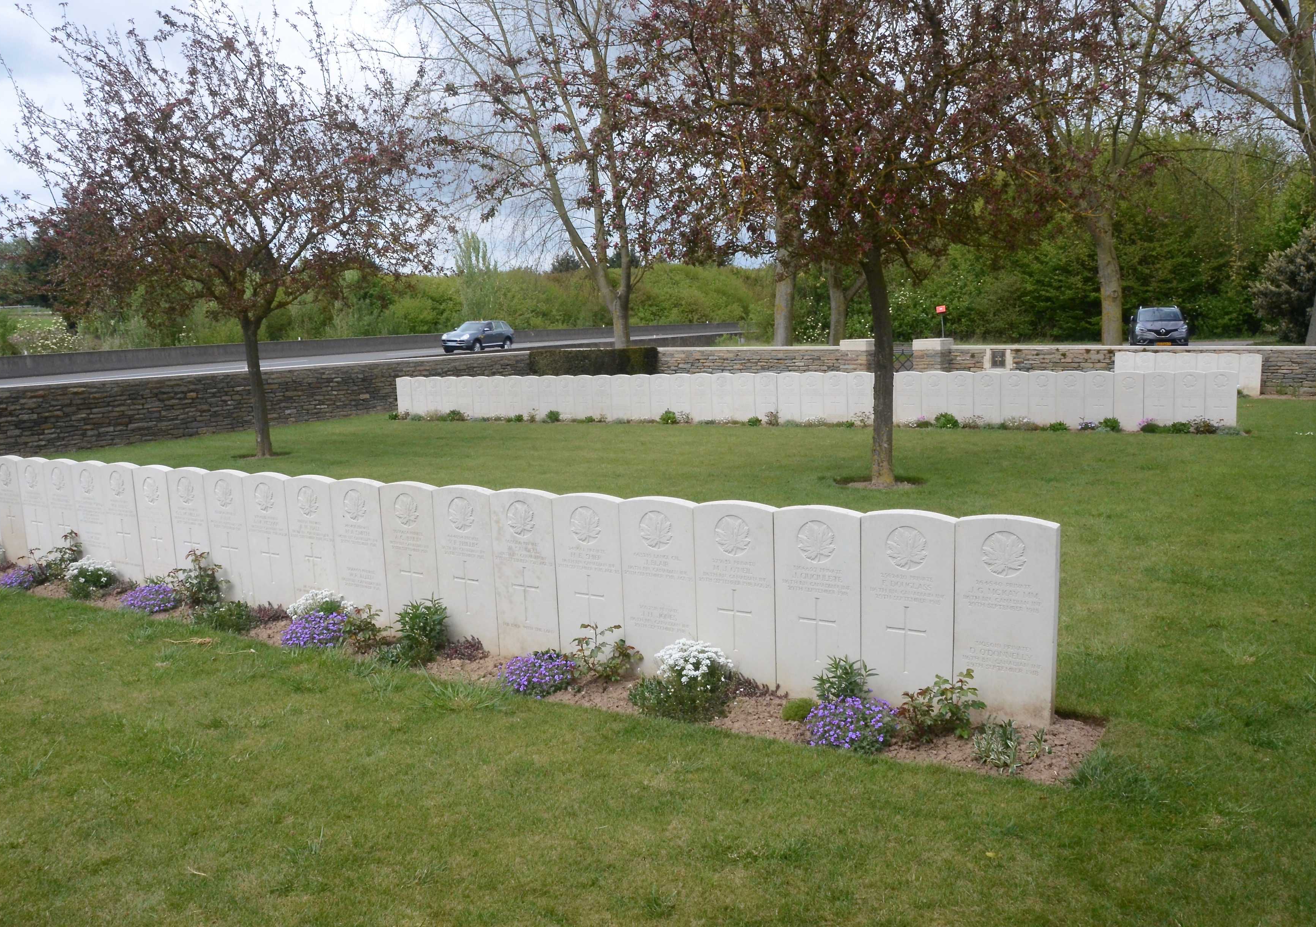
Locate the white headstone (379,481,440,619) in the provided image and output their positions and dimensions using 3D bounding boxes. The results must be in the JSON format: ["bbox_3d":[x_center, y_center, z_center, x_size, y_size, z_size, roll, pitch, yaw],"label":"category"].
[{"bbox_3d":[-1.278,0.504,5.525,0.380,0.830,0.076,3,10,31],"label":"white headstone"}]

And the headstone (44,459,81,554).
[{"bbox_3d":[-4.163,0.373,7.389,0.381,0.835,0.078,3,10,31],"label":"headstone"}]

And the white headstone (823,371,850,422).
[{"bbox_3d":[2.723,-0.990,15.995,0.381,0.813,0.076,2,9,30],"label":"white headstone"}]

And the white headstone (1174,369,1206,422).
[{"bbox_3d":[7.027,-0.841,13.846,0.381,0.770,0.078,2,9,30],"label":"white headstone"}]

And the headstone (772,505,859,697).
[{"bbox_3d":[0.682,0.573,4.381,0.381,0.800,0.078,3,10,31],"label":"headstone"}]

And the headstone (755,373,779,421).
[{"bbox_3d":[1.726,-1.023,16.484,0.380,0.800,0.076,3,10,30],"label":"headstone"}]

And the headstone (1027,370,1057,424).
[{"bbox_3d":[5.302,-0.875,14.432,0.380,0.800,0.076,3,10,30],"label":"headstone"}]

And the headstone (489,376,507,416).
[{"bbox_3d":[-2.917,-1.219,19.293,0.381,0.780,0.078,2,9,30],"label":"headstone"}]

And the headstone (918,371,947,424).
[{"bbox_3d":[4.043,-0.931,15.262,0.381,0.800,0.078,2,9,30],"label":"headstone"}]

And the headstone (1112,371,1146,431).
[{"bbox_3d":[6.319,-0.845,14.044,0.381,0.825,0.078,3,10,30],"label":"headstone"}]

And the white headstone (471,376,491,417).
[{"bbox_3d":[-3.245,-1.214,19.444,0.381,0.813,0.076,2,9,30],"label":"white headstone"}]

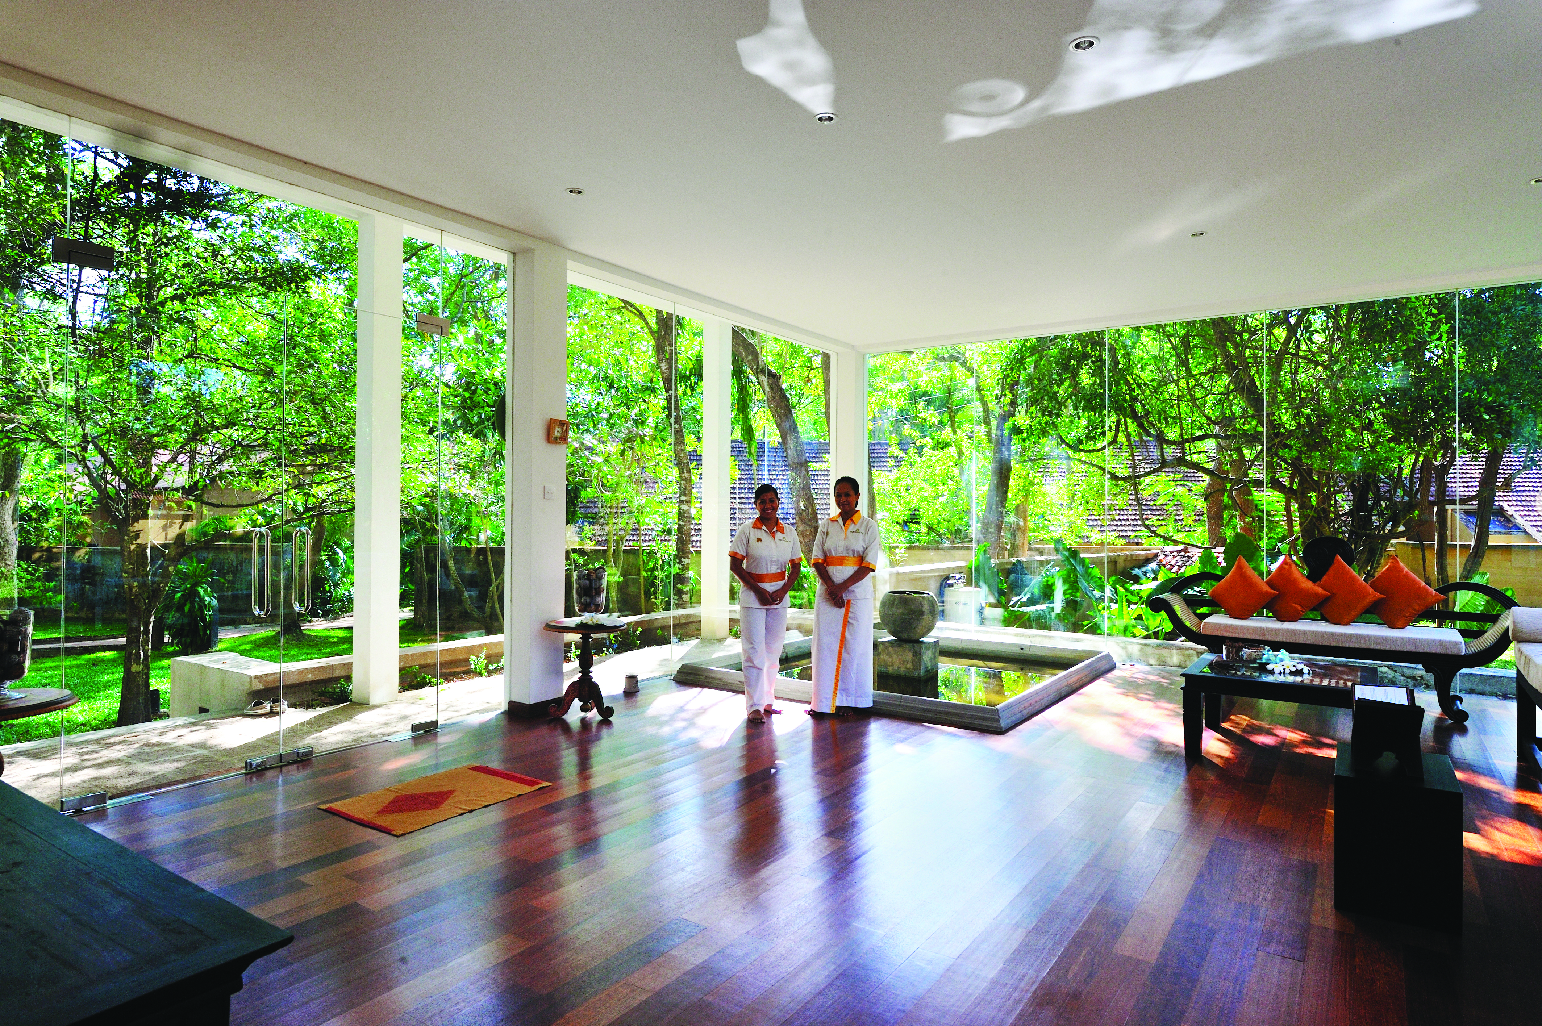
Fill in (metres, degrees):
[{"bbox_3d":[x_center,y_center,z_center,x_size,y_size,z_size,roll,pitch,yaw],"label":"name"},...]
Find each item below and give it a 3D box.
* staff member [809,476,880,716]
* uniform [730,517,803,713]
[{"bbox_3d":[0.511,0.558,5.942,0.479,1.619,0.353,0,0,7],"label":"staff member"},{"bbox_3d":[-0.032,0.681,5.723,0.471,1.306,0.280,0,0,-11],"label":"uniform"}]

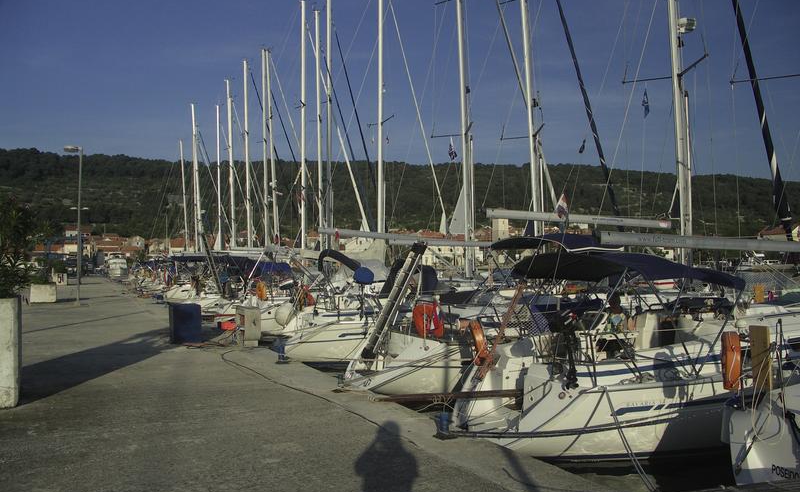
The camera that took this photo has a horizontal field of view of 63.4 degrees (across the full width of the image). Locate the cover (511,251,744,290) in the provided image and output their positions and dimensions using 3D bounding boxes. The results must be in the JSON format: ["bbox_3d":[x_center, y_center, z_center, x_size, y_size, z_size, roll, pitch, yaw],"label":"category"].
[{"bbox_3d":[3.130,0.318,9.195,1.800,0.500,2.700,1,-2,-27],"label":"cover"}]

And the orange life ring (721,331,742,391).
[{"bbox_3d":[3.637,1.256,7.100,0.130,0.630,0.520,-1,-2,18],"label":"orange life ring"}]

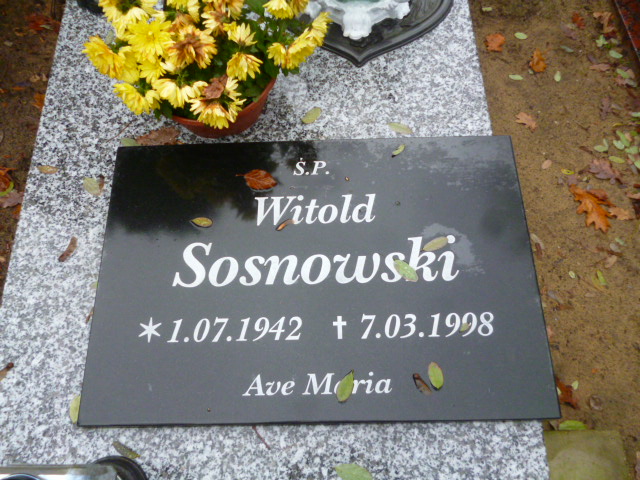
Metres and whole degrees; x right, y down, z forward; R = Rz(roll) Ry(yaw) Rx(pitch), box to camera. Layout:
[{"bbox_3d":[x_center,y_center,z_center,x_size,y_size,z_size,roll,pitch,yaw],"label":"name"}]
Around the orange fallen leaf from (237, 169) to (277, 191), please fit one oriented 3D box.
[{"bbox_3d":[-0.092,-0.090,0.763,0.065,0.012,0.035,12,69,6],"label":"orange fallen leaf"}]

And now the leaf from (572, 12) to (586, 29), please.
[{"bbox_3d":[0.710,-0.600,1.417,0.028,0.010,0.058,-18,69,-5],"label":"leaf"}]

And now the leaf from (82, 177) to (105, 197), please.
[{"bbox_3d":[-0.351,-0.083,0.801,0.041,0.008,0.025,40,75,15],"label":"leaf"}]

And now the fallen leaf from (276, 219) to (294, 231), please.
[{"bbox_3d":[-0.049,-0.021,0.739,0.031,0.006,0.008,-31,71,-10],"label":"fallen leaf"}]

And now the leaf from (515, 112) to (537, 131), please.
[{"bbox_3d":[0.486,-0.280,1.225,0.033,0.015,0.053,-42,73,-13],"label":"leaf"}]

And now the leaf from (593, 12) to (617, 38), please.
[{"bbox_3d":[0.712,-0.532,1.285,0.049,0.020,0.081,-3,68,1],"label":"leaf"}]

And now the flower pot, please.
[{"bbox_3d":[-0.167,-0.251,0.821,0.216,0.096,0.216,-1,68,1],"label":"flower pot"}]

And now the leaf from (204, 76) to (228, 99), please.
[{"bbox_3d":[-0.144,-0.212,0.717,0.034,0.020,0.045,42,75,16],"label":"leaf"}]

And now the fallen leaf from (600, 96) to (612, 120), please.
[{"bbox_3d":[0.683,-0.314,1.234,0.021,0.010,0.066,15,70,8],"label":"fallen leaf"}]

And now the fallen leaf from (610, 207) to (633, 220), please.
[{"bbox_3d":[0.701,-0.060,1.204,0.052,0.009,0.027,25,71,11],"label":"fallen leaf"}]

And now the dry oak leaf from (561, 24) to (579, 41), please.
[{"bbox_3d":[0.621,-0.518,1.288,0.023,0.010,0.062,-14,69,-4],"label":"dry oak leaf"}]

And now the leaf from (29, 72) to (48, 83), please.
[{"bbox_3d":[-0.741,-0.427,1.362,0.052,0.015,0.034,1,69,2],"label":"leaf"}]

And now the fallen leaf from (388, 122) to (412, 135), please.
[{"bbox_3d":[0.128,-0.177,0.824,0.043,0.004,0.016,22,71,10],"label":"fallen leaf"}]

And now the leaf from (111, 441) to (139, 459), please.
[{"bbox_3d":[-0.248,0.268,0.663,0.043,0.008,0.015,24,72,10],"label":"leaf"}]

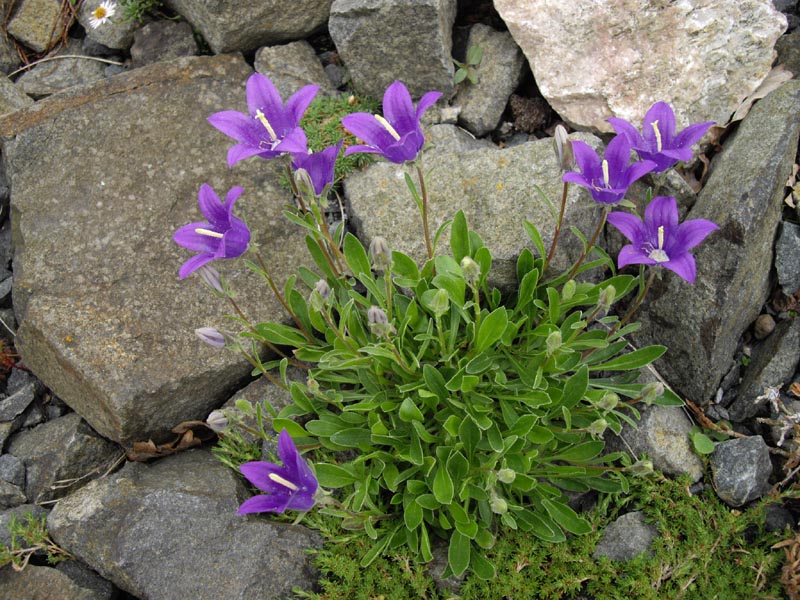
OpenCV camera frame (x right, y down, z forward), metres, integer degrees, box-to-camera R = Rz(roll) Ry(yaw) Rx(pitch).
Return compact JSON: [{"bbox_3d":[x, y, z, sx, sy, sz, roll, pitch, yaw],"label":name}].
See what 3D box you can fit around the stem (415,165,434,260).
[{"bbox_3d":[0.013,-0.044,0.451,0.004,0.058,0.004,-6,36,4],"label":"stem"}]

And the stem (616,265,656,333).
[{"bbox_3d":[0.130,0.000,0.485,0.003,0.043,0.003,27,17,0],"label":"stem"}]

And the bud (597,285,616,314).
[{"bbox_3d":[0.108,0.000,0.461,0.008,0.017,0.008,11,27,-11],"label":"bud"}]

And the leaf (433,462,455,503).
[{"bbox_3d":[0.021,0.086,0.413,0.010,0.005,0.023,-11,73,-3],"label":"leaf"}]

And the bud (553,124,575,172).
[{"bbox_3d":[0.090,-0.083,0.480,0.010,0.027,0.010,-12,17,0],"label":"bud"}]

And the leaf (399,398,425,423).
[{"bbox_3d":[0.006,0.054,0.437,0.012,0.015,0.006,-20,39,-15],"label":"leaf"}]

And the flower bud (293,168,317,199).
[{"bbox_3d":[-0.048,-0.059,0.442,0.010,0.018,0.010,-8,31,9],"label":"flower bud"}]

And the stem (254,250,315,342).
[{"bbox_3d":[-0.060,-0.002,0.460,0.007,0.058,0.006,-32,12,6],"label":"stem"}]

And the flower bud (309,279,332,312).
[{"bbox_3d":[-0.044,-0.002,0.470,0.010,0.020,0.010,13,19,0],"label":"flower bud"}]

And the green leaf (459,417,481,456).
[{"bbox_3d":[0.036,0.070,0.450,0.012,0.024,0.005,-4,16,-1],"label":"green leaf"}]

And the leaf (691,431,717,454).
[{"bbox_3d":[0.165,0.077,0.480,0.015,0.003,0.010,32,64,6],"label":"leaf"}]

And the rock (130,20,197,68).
[{"bbox_3d":[-0.176,-0.192,0.658,0.050,0.034,0.038,0,46,0],"label":"rock"}]

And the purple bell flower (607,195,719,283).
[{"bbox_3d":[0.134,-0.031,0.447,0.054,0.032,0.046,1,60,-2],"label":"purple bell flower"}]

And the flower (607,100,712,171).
[{"bbox_3d":[0.129,-0.083,0.442,0.053,0.029,0.047,-6,34,6],"label":"flower"}]

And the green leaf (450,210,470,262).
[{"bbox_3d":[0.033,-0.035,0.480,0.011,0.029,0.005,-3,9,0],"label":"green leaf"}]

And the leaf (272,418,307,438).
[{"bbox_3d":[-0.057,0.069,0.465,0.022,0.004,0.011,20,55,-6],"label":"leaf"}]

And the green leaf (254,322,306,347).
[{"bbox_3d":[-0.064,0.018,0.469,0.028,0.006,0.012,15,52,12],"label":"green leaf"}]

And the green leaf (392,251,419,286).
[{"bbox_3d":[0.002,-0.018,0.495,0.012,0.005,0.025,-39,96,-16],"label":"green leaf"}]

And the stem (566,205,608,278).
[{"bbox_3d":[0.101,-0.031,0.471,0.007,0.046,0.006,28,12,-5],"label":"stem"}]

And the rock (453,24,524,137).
[{"bbox_3d":[0.064,-0.159,0.635,0.050,0.042,0.075,0,50,0],"label":"rock"}]

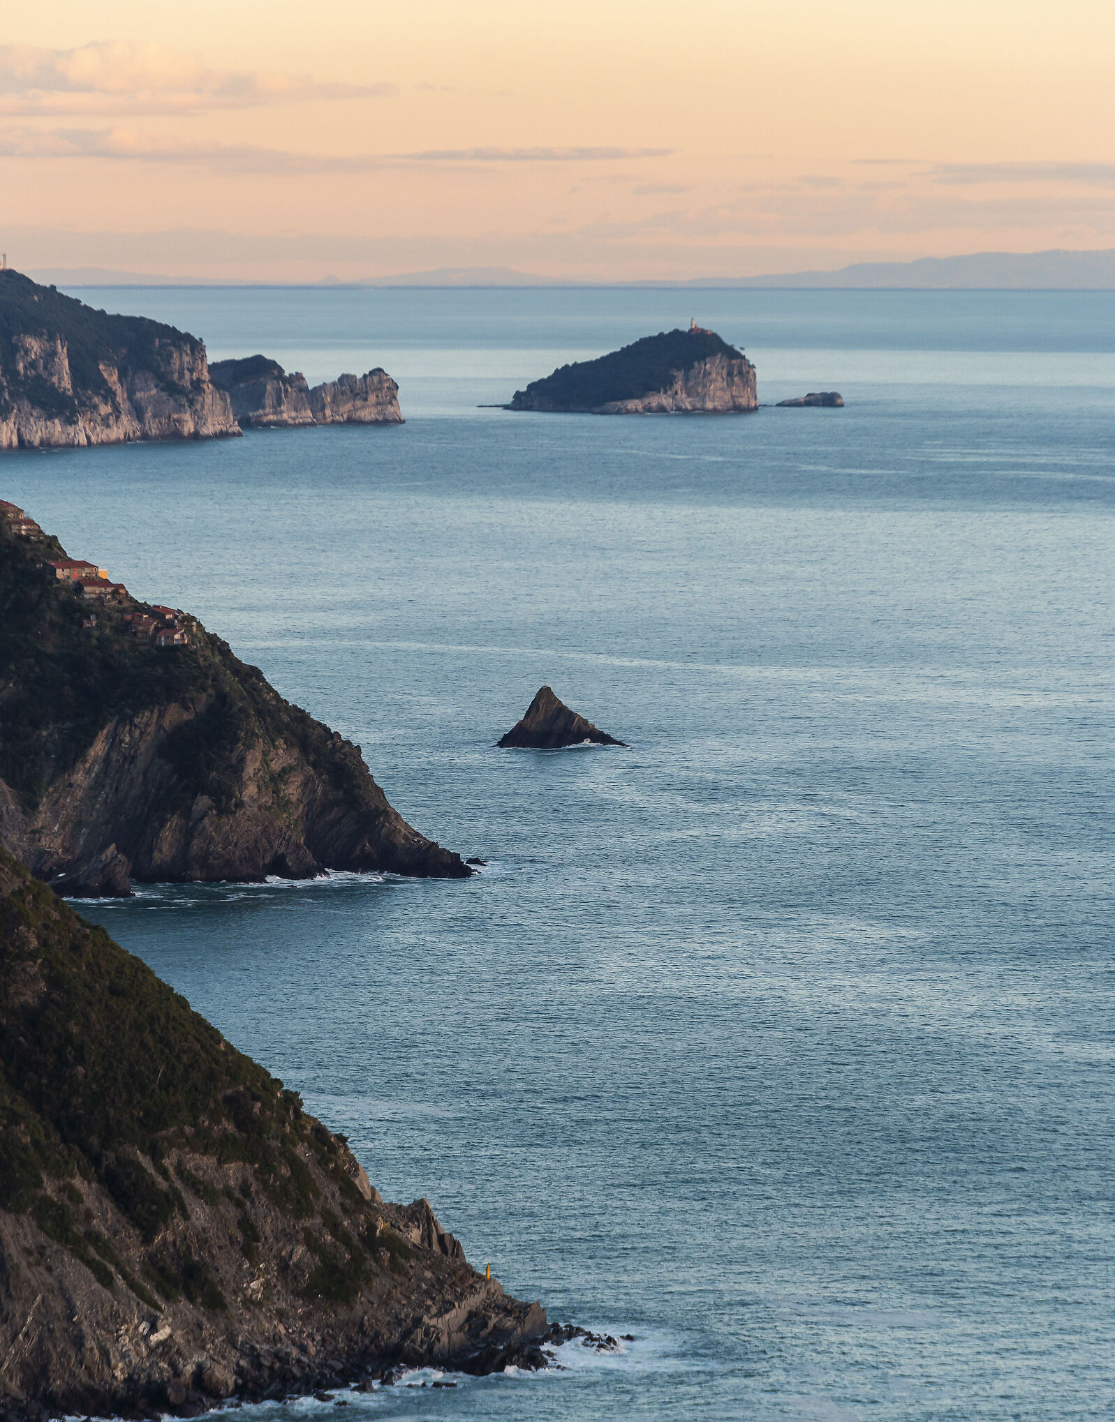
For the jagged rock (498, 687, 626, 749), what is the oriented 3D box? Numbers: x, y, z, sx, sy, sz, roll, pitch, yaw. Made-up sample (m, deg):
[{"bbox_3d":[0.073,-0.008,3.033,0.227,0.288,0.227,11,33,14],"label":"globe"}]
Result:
[{"bbox_3d":[2.100,2.000,3850.000,59.000,28.000,35.000,0,3,0],"label":"jagged rock"}]

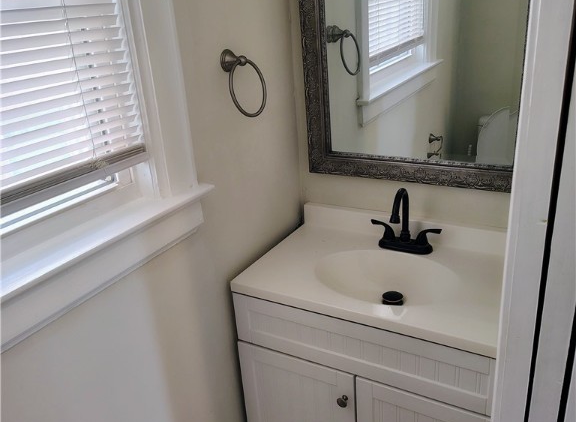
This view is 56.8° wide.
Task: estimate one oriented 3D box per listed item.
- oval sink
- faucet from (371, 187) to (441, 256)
[{"bbox_3d":[0.276,0.241,1.505,0.401,0.129,0.309,9,25,29],"label":"oval sink"},{"bbox_3d":[0.332,0.033,1.559,0.220,0.207,0.131,9,25,29],"label":"faucet"}]

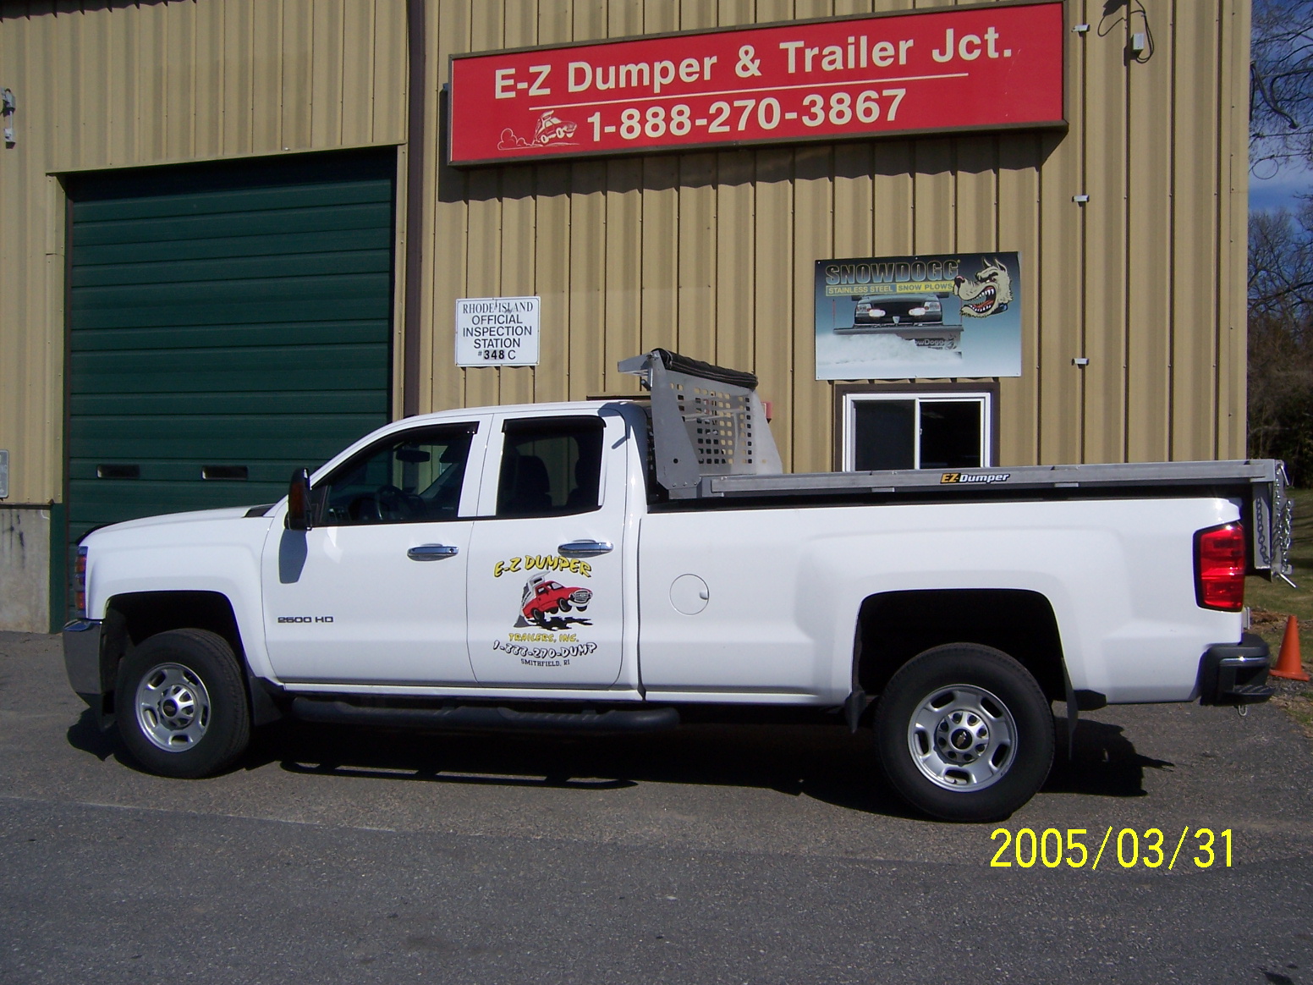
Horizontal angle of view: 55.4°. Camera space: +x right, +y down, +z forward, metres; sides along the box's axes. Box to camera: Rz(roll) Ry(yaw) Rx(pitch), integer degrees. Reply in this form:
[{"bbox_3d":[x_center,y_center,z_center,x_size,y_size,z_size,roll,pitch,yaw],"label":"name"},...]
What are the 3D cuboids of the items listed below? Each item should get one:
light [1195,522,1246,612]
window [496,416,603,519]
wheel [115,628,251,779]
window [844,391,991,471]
[{"bbox_3d":[2.350,0.306,5.240,0.200,0.385,0.200,-1,-1,16],"label":"light"},{"bbox_3d":[-0.533,-0.121,6.148,0.535,0.525,0.060,-1,-19,16],"label":"window"},{"bbox_3d":[-2.493,1.123,6.658,0.800,0.800,0.260,-1,1,18],"label":"wheel"},{"bbox_3d":[1.944,-0.317,9.388,1.100,0.850,0.100,0,1,17],"label":"window"}]

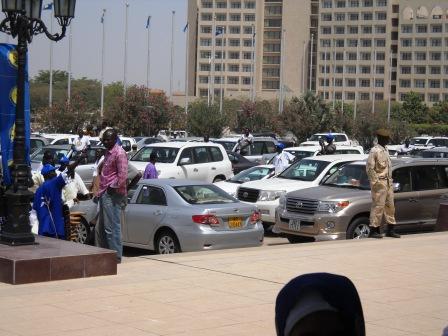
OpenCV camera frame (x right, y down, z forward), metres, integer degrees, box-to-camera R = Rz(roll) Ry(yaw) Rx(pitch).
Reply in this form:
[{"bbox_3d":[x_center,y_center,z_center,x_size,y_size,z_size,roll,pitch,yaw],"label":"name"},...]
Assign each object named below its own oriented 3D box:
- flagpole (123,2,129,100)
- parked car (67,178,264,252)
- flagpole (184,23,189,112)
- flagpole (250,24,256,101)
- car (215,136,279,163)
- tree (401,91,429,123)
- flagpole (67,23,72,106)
[{"bbox_3d":[-8.567,-8.011,94.279,0.180,12.272,0.180,2,3,0],"label":"flagpole"},{"bbox_3d":[-1.338,0.929,21.834,1.760,1.470,4.540,-2,4,-45],"label":"parked car"},{"bbox_3d":[-3.737,-8.796,108.912,0.180,11.500,0.180,1,3,0],"label":"flagpole"},{"bbox_3d":[2.687,-8.208,108.275,0.180,12.116,0.180,2,3,0],"label":"flagpole"},{"bbox_3d":[0.307,-0.371,46.992,1.930,1.880,4.850,4,3,41],"label":"car"},{"bbox_3d":[14.839,-3.615,85.121,2.500,4.580,2.500,1,3,0],"label":"tree"},{"bbox_3d":[-12.124,-7.765,85.614,0.180,11.500,0.180,1,3,0],"label":"flagpole"}]

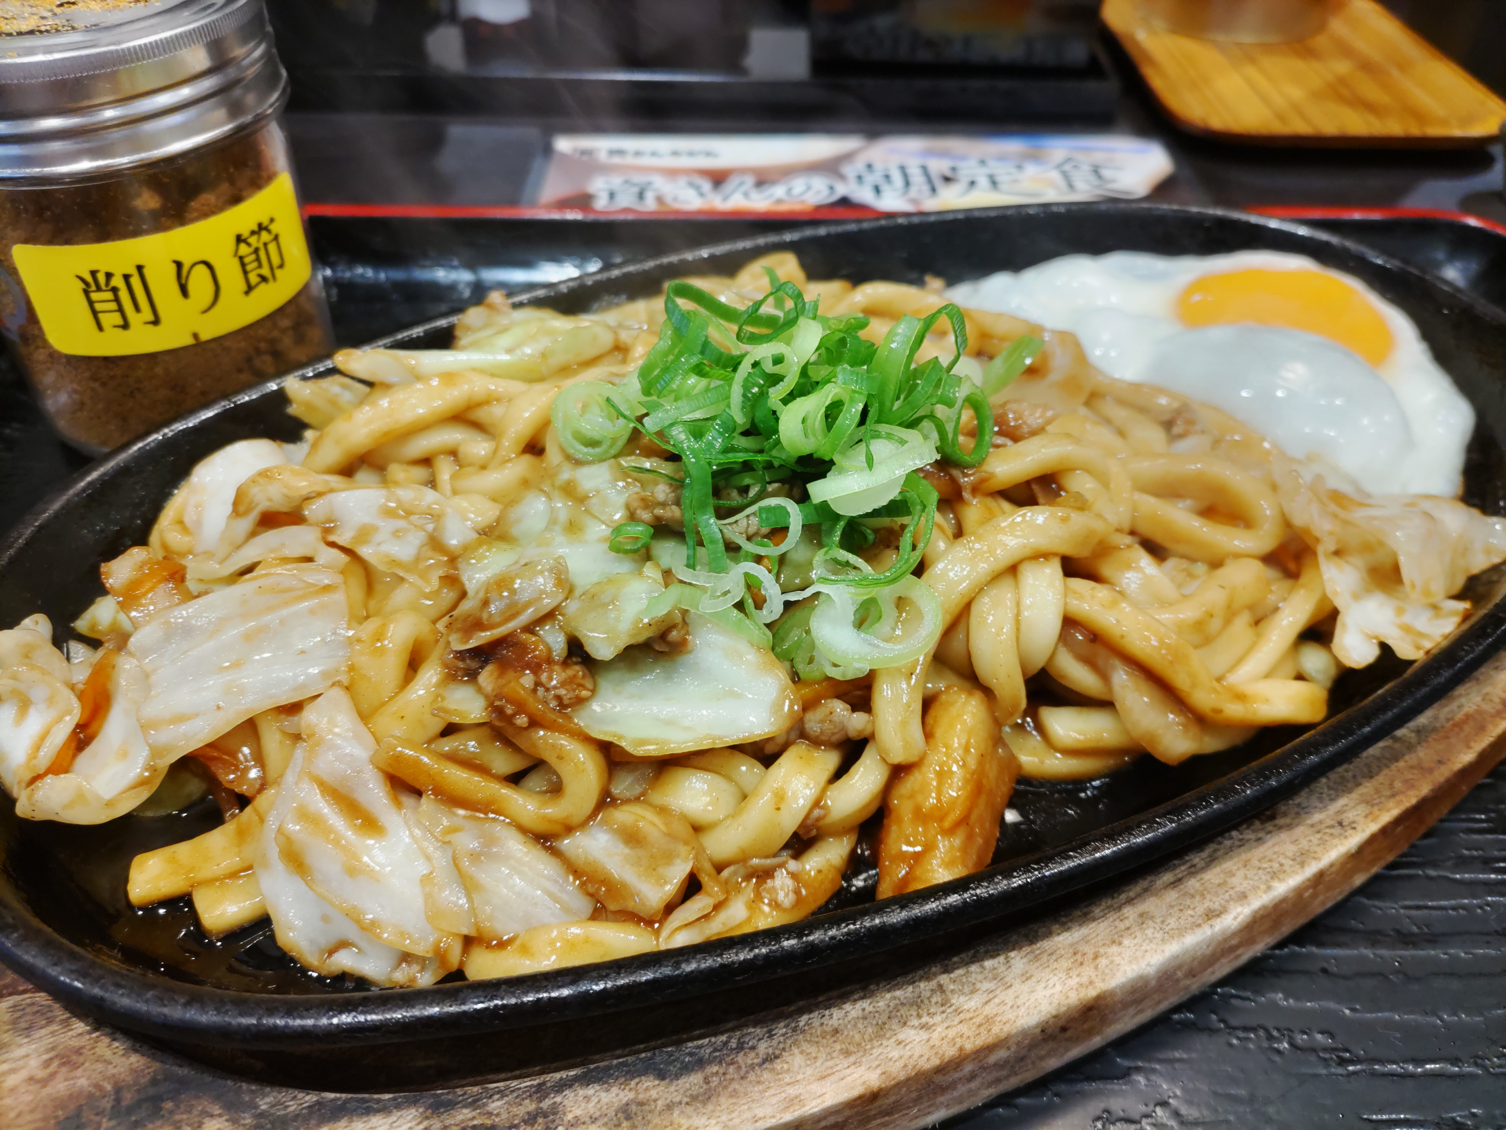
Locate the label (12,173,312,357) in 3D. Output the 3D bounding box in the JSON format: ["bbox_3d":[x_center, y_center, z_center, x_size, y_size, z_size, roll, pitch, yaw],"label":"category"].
[{"bbox_3d":[-0.114,-0.059,0.229,0.055,0.024,0.015,-30,50,-30],"label":"label"}]

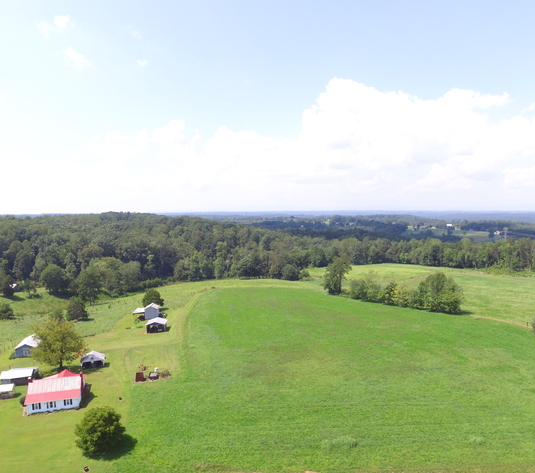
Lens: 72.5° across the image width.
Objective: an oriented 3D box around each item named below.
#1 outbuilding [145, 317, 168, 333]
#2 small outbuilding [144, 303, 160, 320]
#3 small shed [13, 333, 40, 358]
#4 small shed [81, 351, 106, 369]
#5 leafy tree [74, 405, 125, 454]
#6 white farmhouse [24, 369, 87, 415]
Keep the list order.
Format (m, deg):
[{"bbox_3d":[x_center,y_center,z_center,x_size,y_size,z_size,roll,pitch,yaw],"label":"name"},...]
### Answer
[{"bbox_3d":[-47.801,38.313,157.581,7.790,4.580,6.210,-1,4,-10],"label":"outbuilding"},{"bbox_3d":[-55.838,36.290,176.949,6.310,6.000,5.960,-1,4,-13],"label":"small outbuilding"},{"bbox_3d":[-87.103,40.082,134.357,6.760,4.580,11.340,-1,4,-17],"label":"small shed"},{"bbox_3d":[-58.031,41.095,122.024,6.880,4.030,4.440,-1,4,-17],"label":"small shed"},{"bbox_3d":[-35.924,41.725,78.714,9.810,8.600,9.810,0,4,0],"label":"leafy tree"},{"bbox_3d":[-55.598,40.623,97.220,12.170,6.720,11.110,-1,4,-16],"label":"white farmhouse"}]

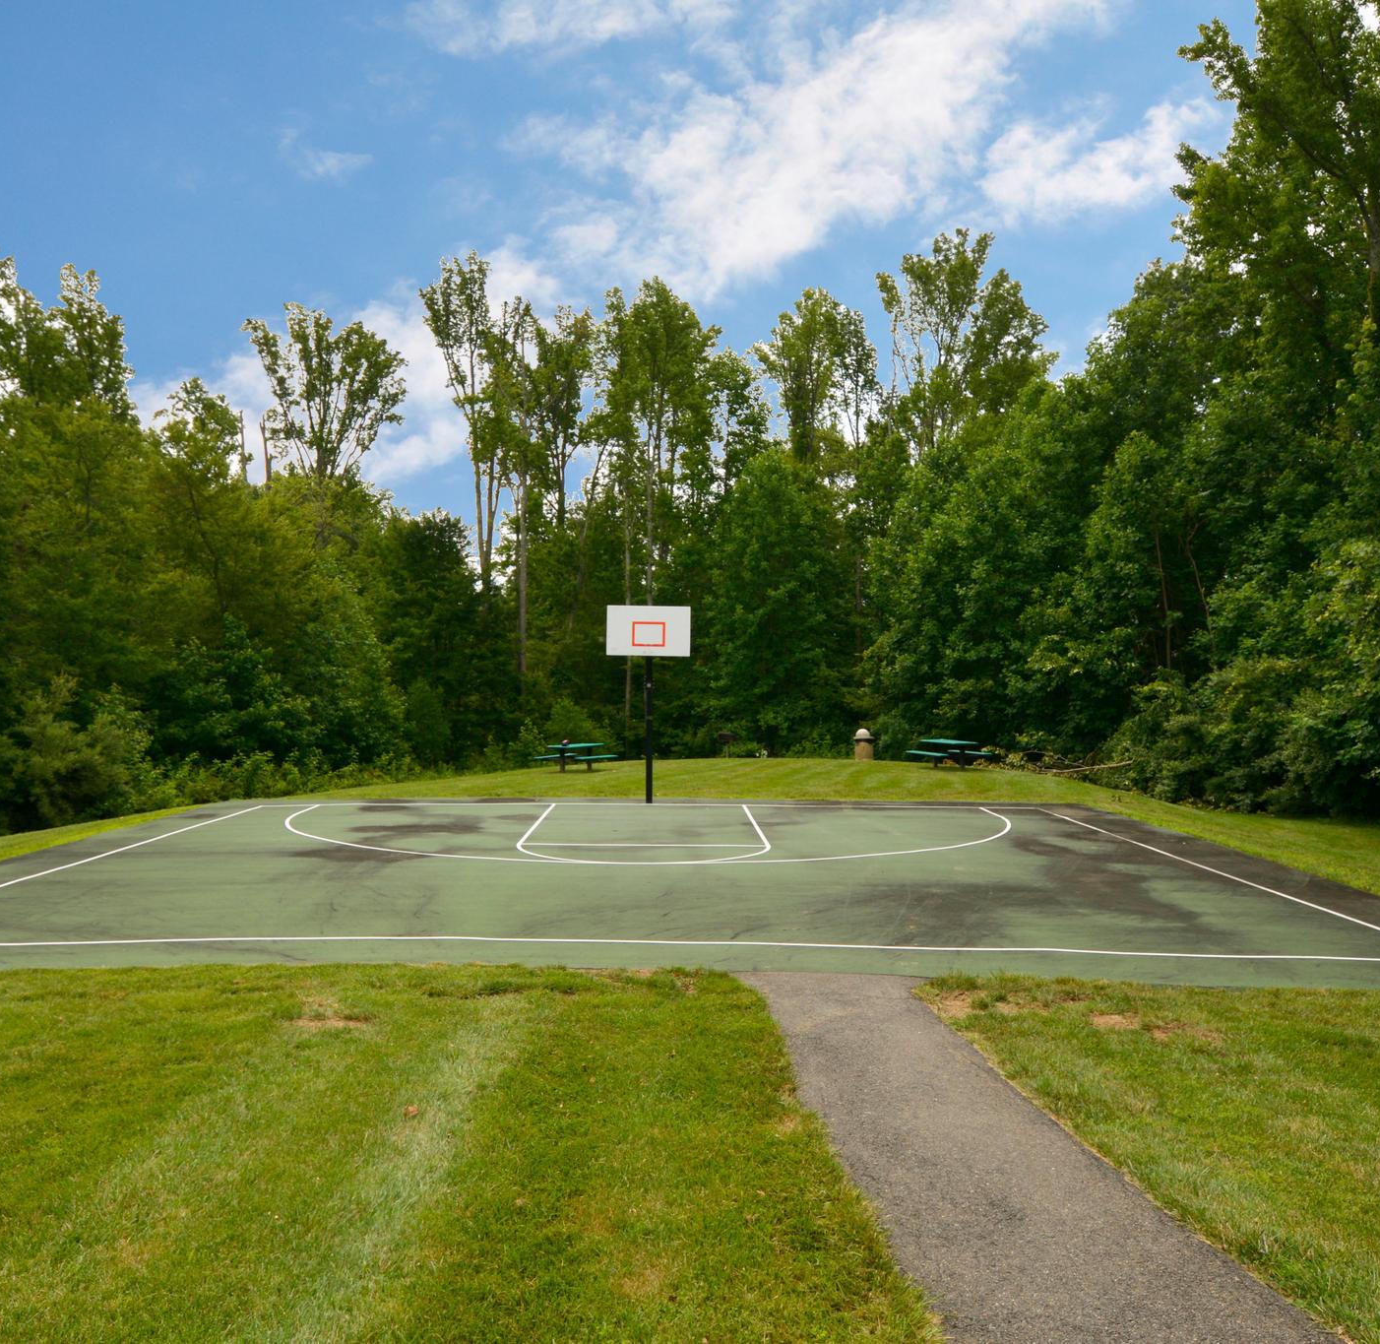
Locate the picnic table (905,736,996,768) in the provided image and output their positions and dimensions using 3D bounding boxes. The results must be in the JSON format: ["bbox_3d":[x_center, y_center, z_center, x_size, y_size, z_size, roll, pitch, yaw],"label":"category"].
[{"bbox_3d":[7.400,2.400,28.900,1.670,0.770,1.830,0,0,-18],"label":"picnic table"}]

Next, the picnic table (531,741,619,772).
[{"bbox_3d":[-3.320,2.520,29.350,1.690,0.770,1.830,0,-1,30],"label":"picnic table"}]

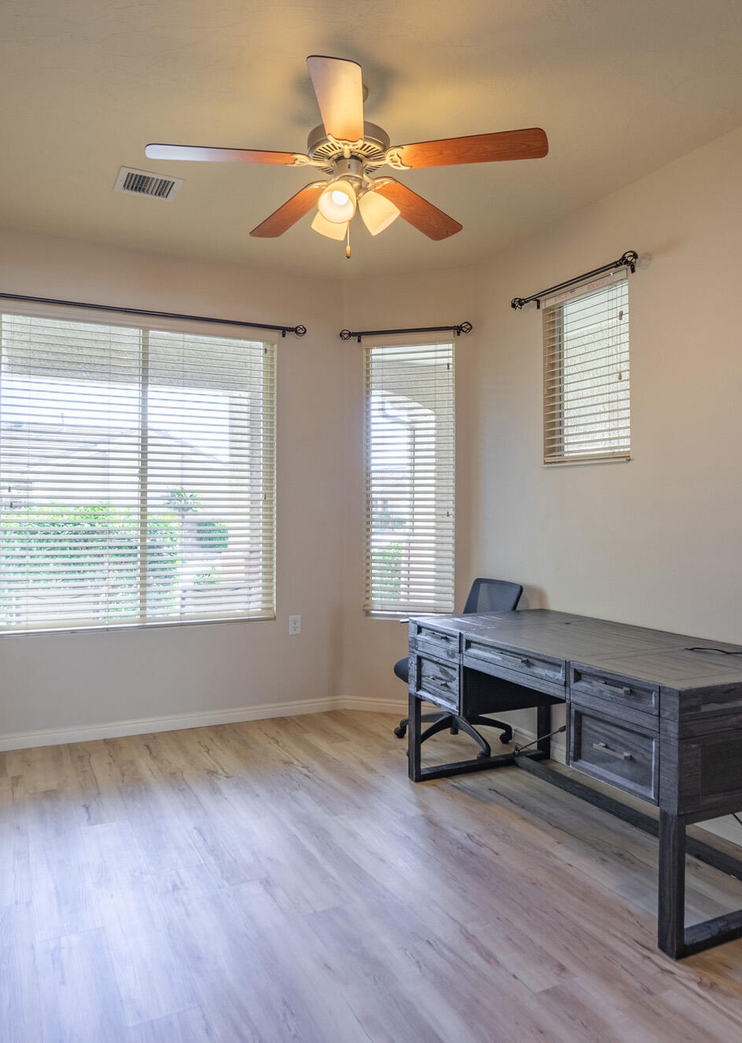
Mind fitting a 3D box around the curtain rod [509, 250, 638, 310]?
[{"bbox_3d":[0.964,-1.140,3.341,0.110,0.090,0.844,0,0,-27],"label":"curtain rod"}]

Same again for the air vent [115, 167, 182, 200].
[{"bbox_3d":[-1.007,-1.522,3.155,0.266,0.020,0.252,0,0,-27],"label":"air vent"}]

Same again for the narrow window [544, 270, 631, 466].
[{"bbox_3d":[1.031,-0.695,3.352,0.080,0.850,0.571,0,0,-27],"label":"narrow window"}]

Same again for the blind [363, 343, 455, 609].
[{"bbox_3d":[0.245,-0.258,4.348,0.590,1.730,0.060,0,0,18],"label":"blind"}]

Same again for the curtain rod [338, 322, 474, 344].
[{"bbox_3d":[0.212,-1.148,4.283,0.843,0.090,0.110,0,0,18],"label":"curtain rod"}]

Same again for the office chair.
[{"bbox_3d":[0.440,0.766,3.752,0.640,0.890,0.620,0,0,-21],"label":"office chair"}]

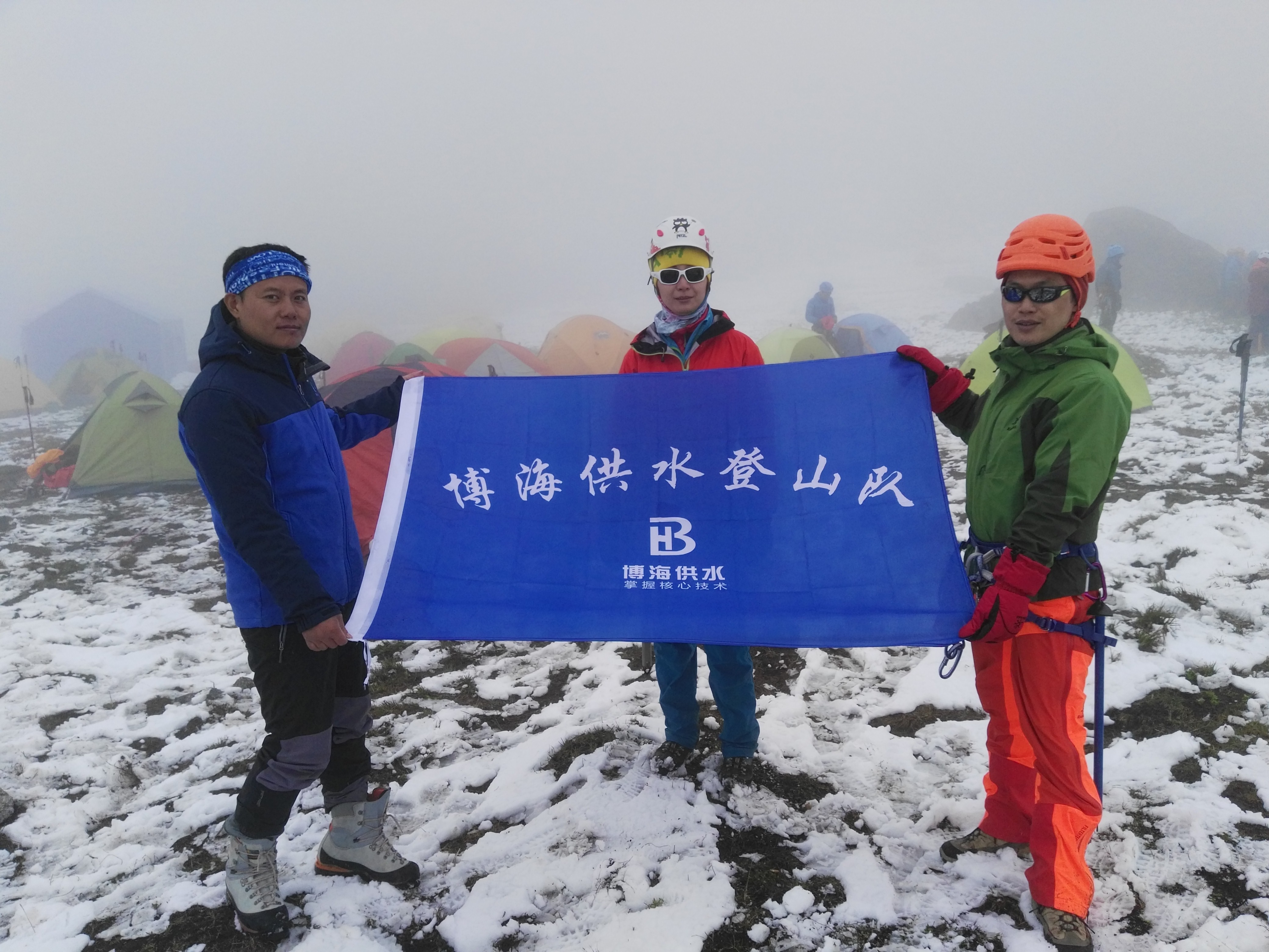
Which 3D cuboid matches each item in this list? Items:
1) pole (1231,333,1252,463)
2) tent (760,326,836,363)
[{"bbox_3d":[4.729,-0.603,8.000,0.120,1.020,0.080,-1,7,0],"label":"pole"},{"bbox_3d":[2.432,-1.769,15.891,2.000,1.100,1.900,-5,13,-20],"label":"tent"}]

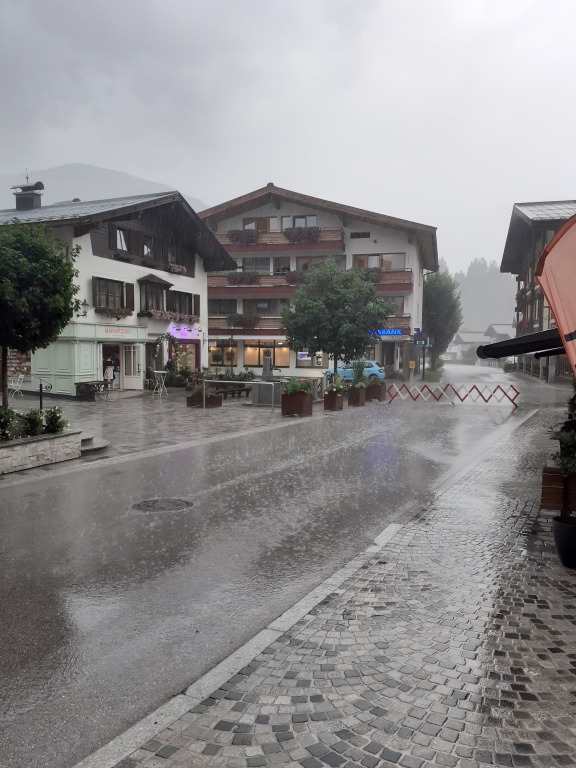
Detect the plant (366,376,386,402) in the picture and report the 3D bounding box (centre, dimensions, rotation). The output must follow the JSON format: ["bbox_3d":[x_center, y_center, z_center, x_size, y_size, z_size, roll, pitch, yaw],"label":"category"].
[{"bbox_3d":[3.490,0.192,23.969,0.750,0.980,0.680,3,5,29],"label":"plant"}]

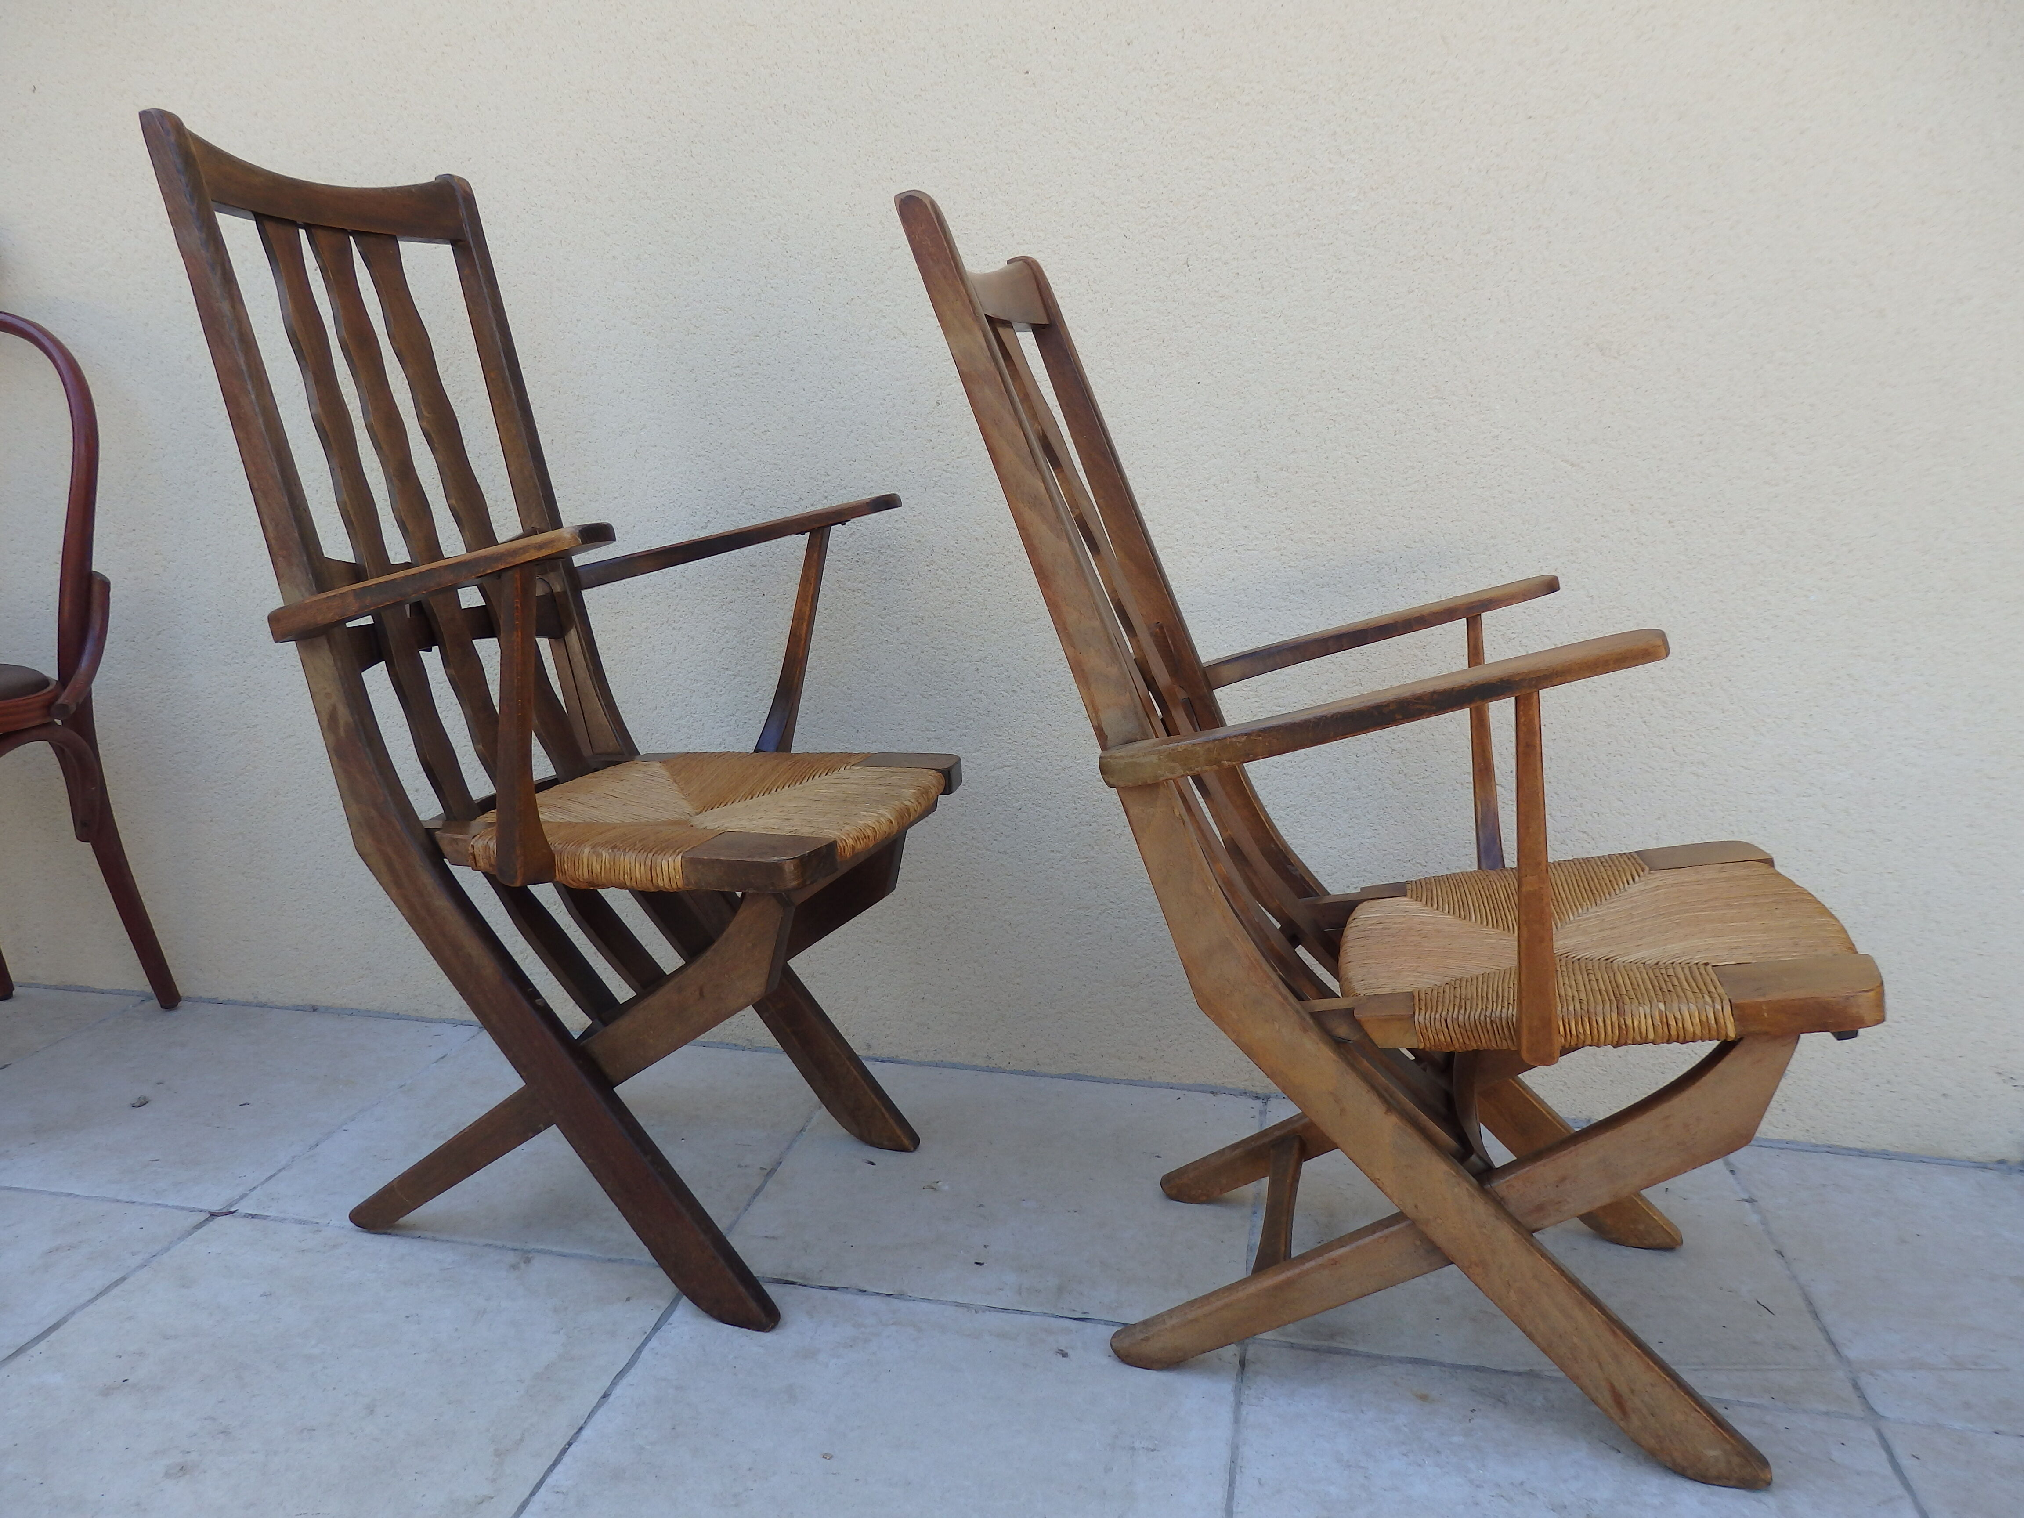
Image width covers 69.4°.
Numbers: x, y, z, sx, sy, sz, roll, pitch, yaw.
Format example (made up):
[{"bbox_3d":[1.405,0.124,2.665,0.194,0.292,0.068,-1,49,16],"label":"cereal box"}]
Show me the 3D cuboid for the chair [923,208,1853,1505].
[{"bbox_3d":[0.307,0.036,1.255,0.719,0.947,0.570,4,13,13],"label":"chair"}]

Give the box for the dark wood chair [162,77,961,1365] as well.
[{"bbox_3d":[-0.384,-0.055,1.422,0.609,1.037,0.597,5,13,17],"label":"dark wood chair"}]

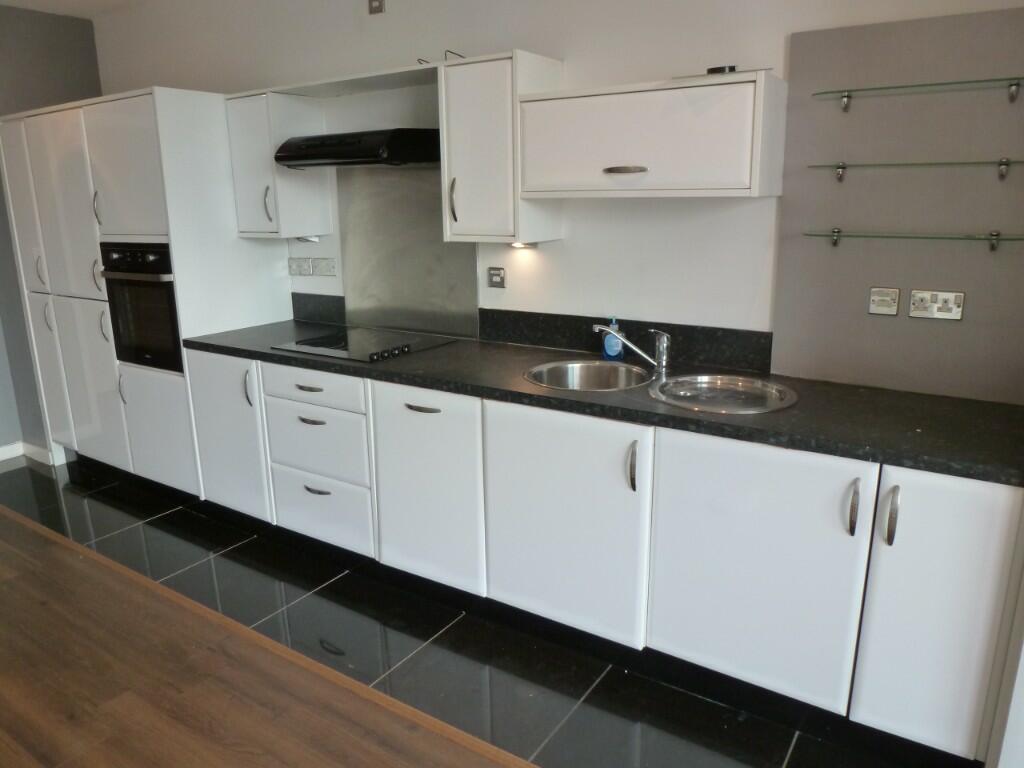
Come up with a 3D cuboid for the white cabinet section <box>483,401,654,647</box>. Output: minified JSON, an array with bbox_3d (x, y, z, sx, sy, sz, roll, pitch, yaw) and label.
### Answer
[{"bbox_3d":[0.312,0.374,2.482,0.593,0.715,0.575,8,16,32],"label":"white cabinet section"}]

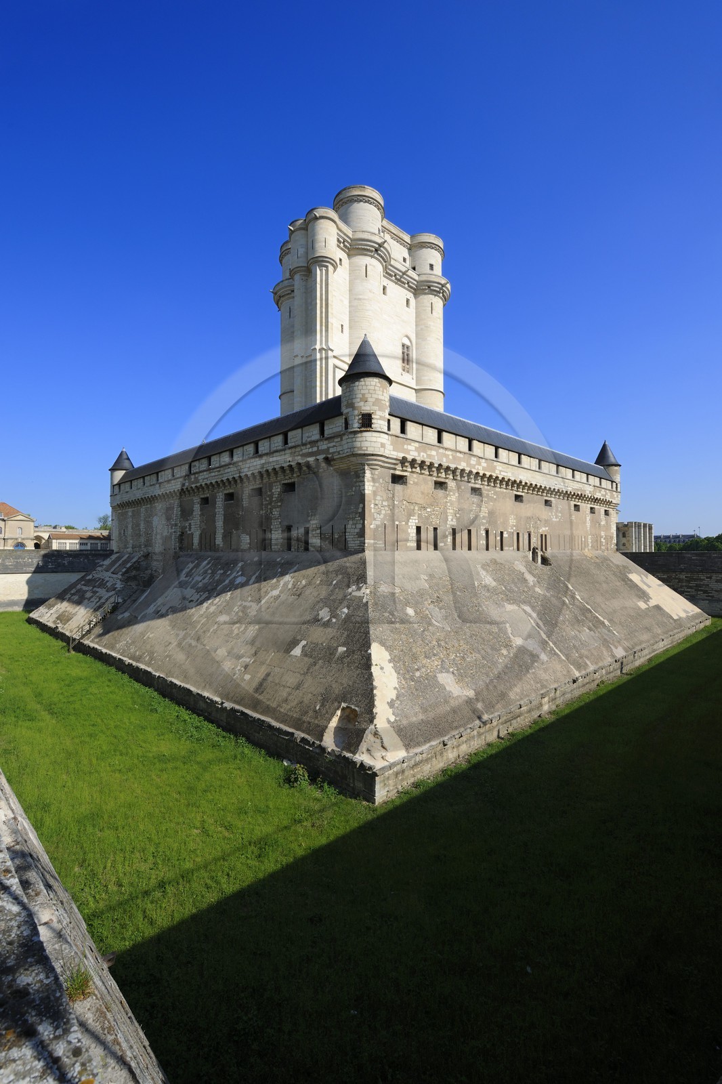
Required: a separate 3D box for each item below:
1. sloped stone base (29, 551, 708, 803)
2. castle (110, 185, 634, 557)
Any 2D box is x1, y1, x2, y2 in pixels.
[{"bbox_3d":[0.020,7.150,69.140,71.500,11.130,73.920,1,-2,-44],"label":"sloped stone base"},{"bbox_3d":[-0.080,-22.320,69.880,53.800,49.100,55.670,1,-2,-44],"label":"castle"}]

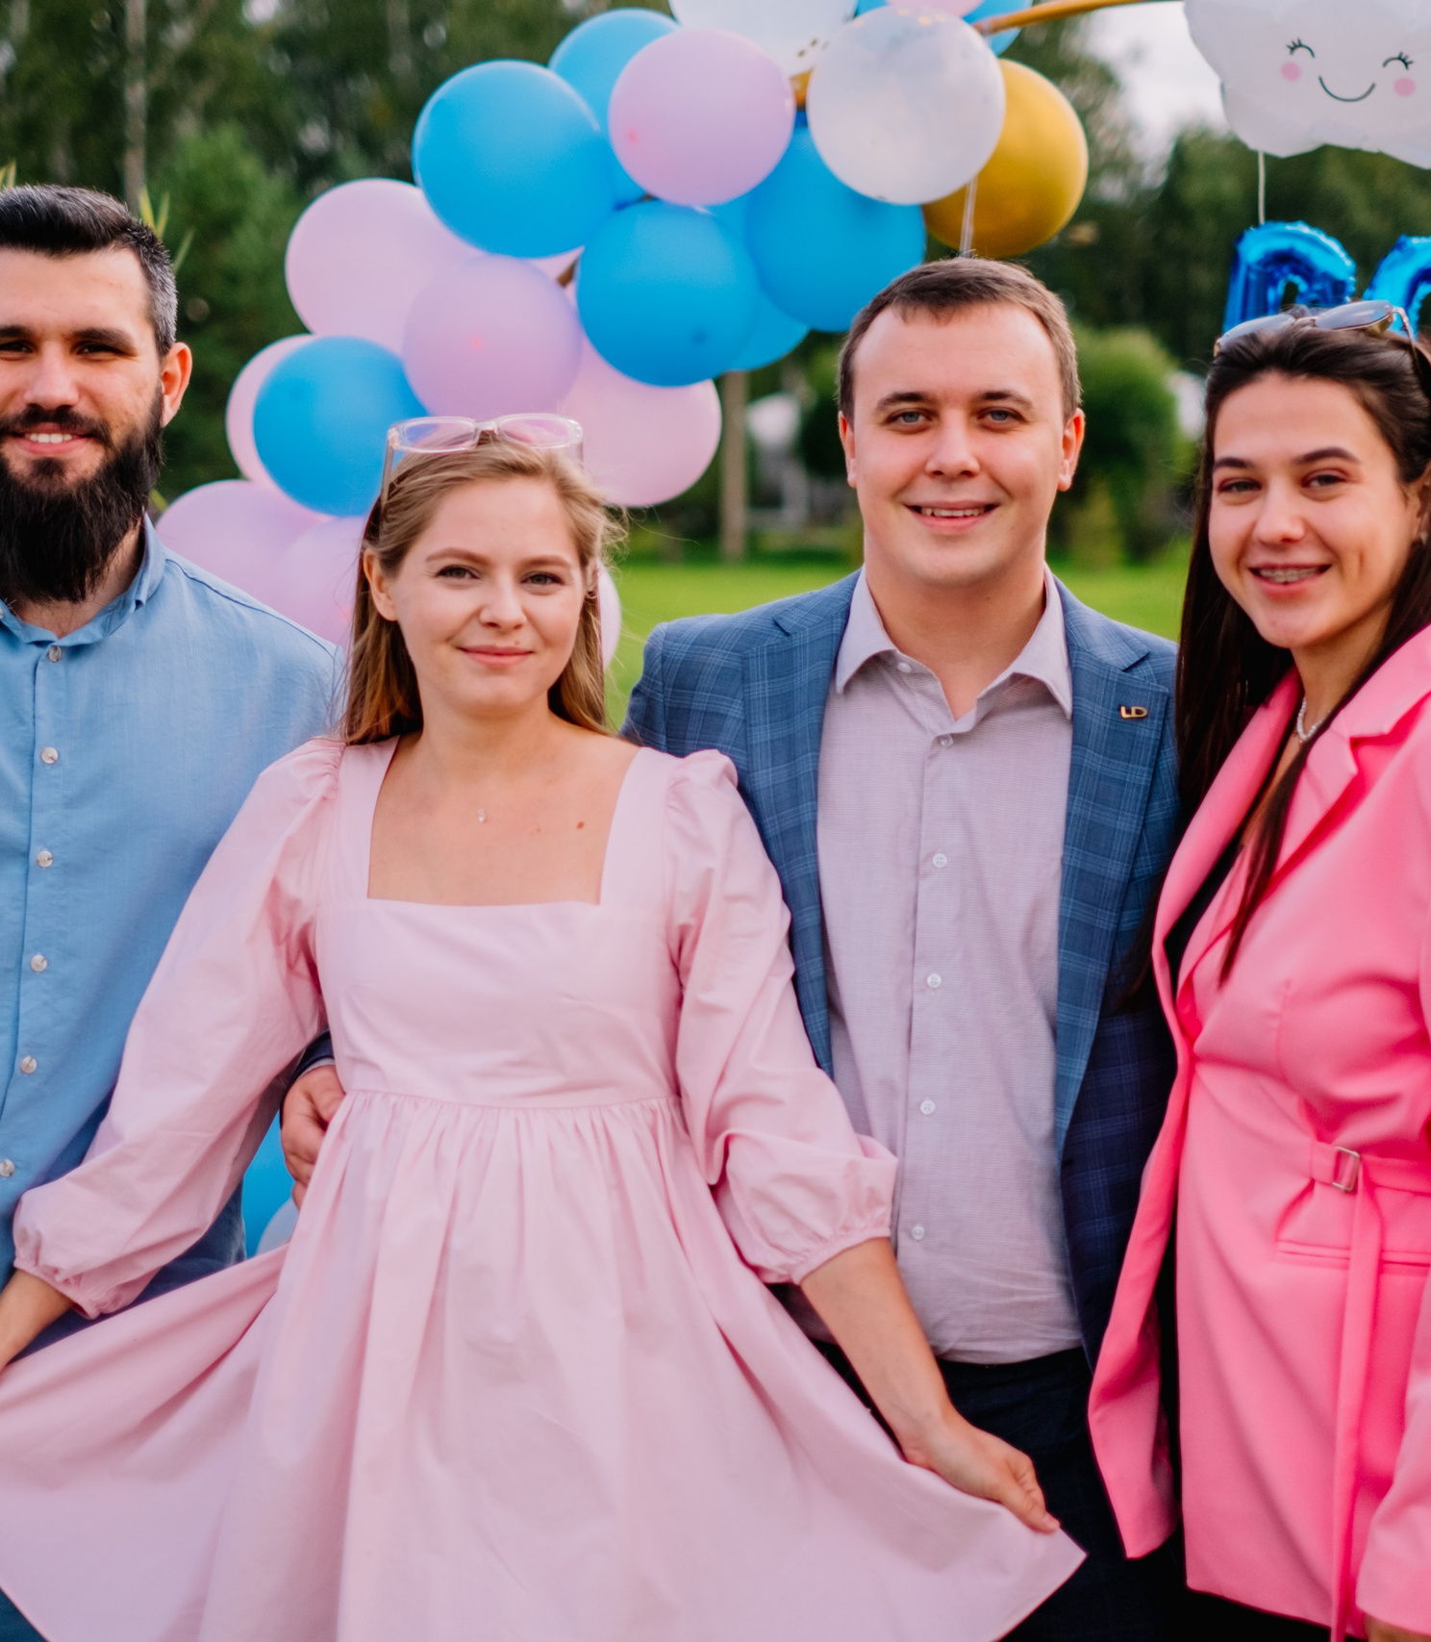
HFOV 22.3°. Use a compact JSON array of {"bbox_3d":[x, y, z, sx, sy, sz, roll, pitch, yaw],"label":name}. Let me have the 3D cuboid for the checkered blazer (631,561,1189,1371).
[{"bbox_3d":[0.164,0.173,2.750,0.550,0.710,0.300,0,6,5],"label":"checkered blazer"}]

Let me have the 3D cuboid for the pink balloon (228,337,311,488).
[{"bbox_3d":[-0.469,-0.469,4.220,0.197,0.197,0.205,0,5,0],"label":"pink balloon"}]

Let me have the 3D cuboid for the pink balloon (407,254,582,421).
[{"bbox_3d":[-0.251,-0.538,4.099,0.207,0.204,0.230,0,5,0],"label":"pink balloon"}]

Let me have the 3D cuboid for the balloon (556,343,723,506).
[{"bbox_3d":[-0.092,-0.467,4.200,0.205,0.205,0.213,0,5,0],"label":"balloon"}]

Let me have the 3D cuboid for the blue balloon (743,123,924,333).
[{"bbox_3d":[0.136,-0.660,4.086,0.206,0.221,0.224,0,5,0],"label":"blue balloon"}]

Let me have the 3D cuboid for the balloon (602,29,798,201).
[{"bbox_3d":[-0.015,-0.781,4.030,0.210,0.197,0.218,0,5,0],"label":"balloon"}]

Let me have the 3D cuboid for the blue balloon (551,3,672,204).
[{"bbox_3d":[-0.095,-0.830,4.200,0.216,0.221,0.218,0,5,0],"label":"blue balloon"}]

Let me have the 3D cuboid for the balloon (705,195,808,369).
[{"bbox_3d":[0.012,-0.623,4.186,0.207,0.213,0.210,0,5,0],"label":"balloon"}]

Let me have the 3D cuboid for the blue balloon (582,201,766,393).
[{"bbox_3d":[-0.052,-0.596,4.100,0.207,0.209,0.217,0,5,0],"label":"blue balloon"}]

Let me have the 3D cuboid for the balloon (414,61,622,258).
[{"bbox_3d":[-0.225,-0.748,4.100,0.235,0.224,0.244,0,5,0],"label":"balloon"}]

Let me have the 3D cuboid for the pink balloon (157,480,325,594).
[{"bbox_3d":[-0.545,-0.291,4.200,0.207,0.207,0.216,0,5,0],"label":"pink balloon"}]

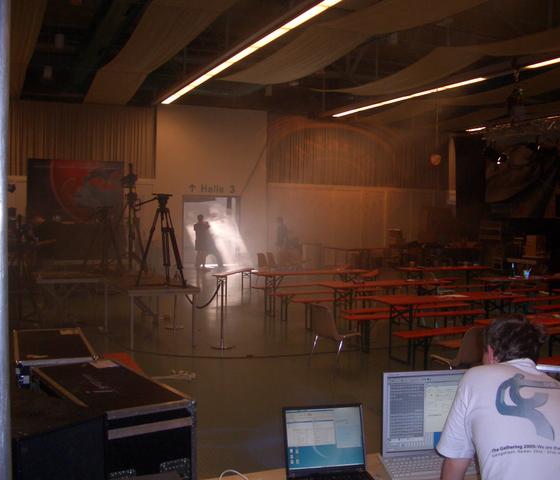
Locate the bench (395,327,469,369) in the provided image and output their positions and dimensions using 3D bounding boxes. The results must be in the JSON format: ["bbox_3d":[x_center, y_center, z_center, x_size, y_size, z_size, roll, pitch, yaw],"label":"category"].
[{"bbox_3d":[2.428,1.359,8.079,2.200,0.460,0.250,0,3,-24],"label":"bench"}]

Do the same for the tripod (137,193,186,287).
[{"bbox_3d":[-1.670,-0.005,9.360,0.720,1.330,0.650,0,3,-6],"label":"tripod"}]

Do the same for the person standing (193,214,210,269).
[{"bbox_3d":[-2.521,0.057,20.959,0.520,1.770,0.350,1,3,6],"label":"person standing"}]

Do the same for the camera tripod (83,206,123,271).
[{"bbox_3d":[-3.263,-0.044,11.895,0.650,1.140,0.620,1,3,0],"label":"camera tripod"}]

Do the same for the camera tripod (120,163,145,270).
[{"bbox_3d":[-2.655,-0.422,11.656,0.500,1.930,0.480,1,3,0],"label":"camera tripod"}]

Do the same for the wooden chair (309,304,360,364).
[{"bbox_3d":[0.686,1.177,8.212,0.500,0.770,0.460,-1,3,-33],"label":"wooden chair"}]

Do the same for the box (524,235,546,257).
[{"bbox_3d":[5.542,0.113,14.117,0.420,0.480,0.380,2,3,27],"label":"box"}]

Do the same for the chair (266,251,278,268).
[{"bbox_3d":[-0.091,0.731,17.575,0.520,0.790,0.480,0,3,-22],"label":"chair"}]

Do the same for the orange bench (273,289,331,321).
[{"bbox_3d":[0.843,1.176,11.690,2.200,0.460,0.250,0,3,-24],"label":"orange bench"}]

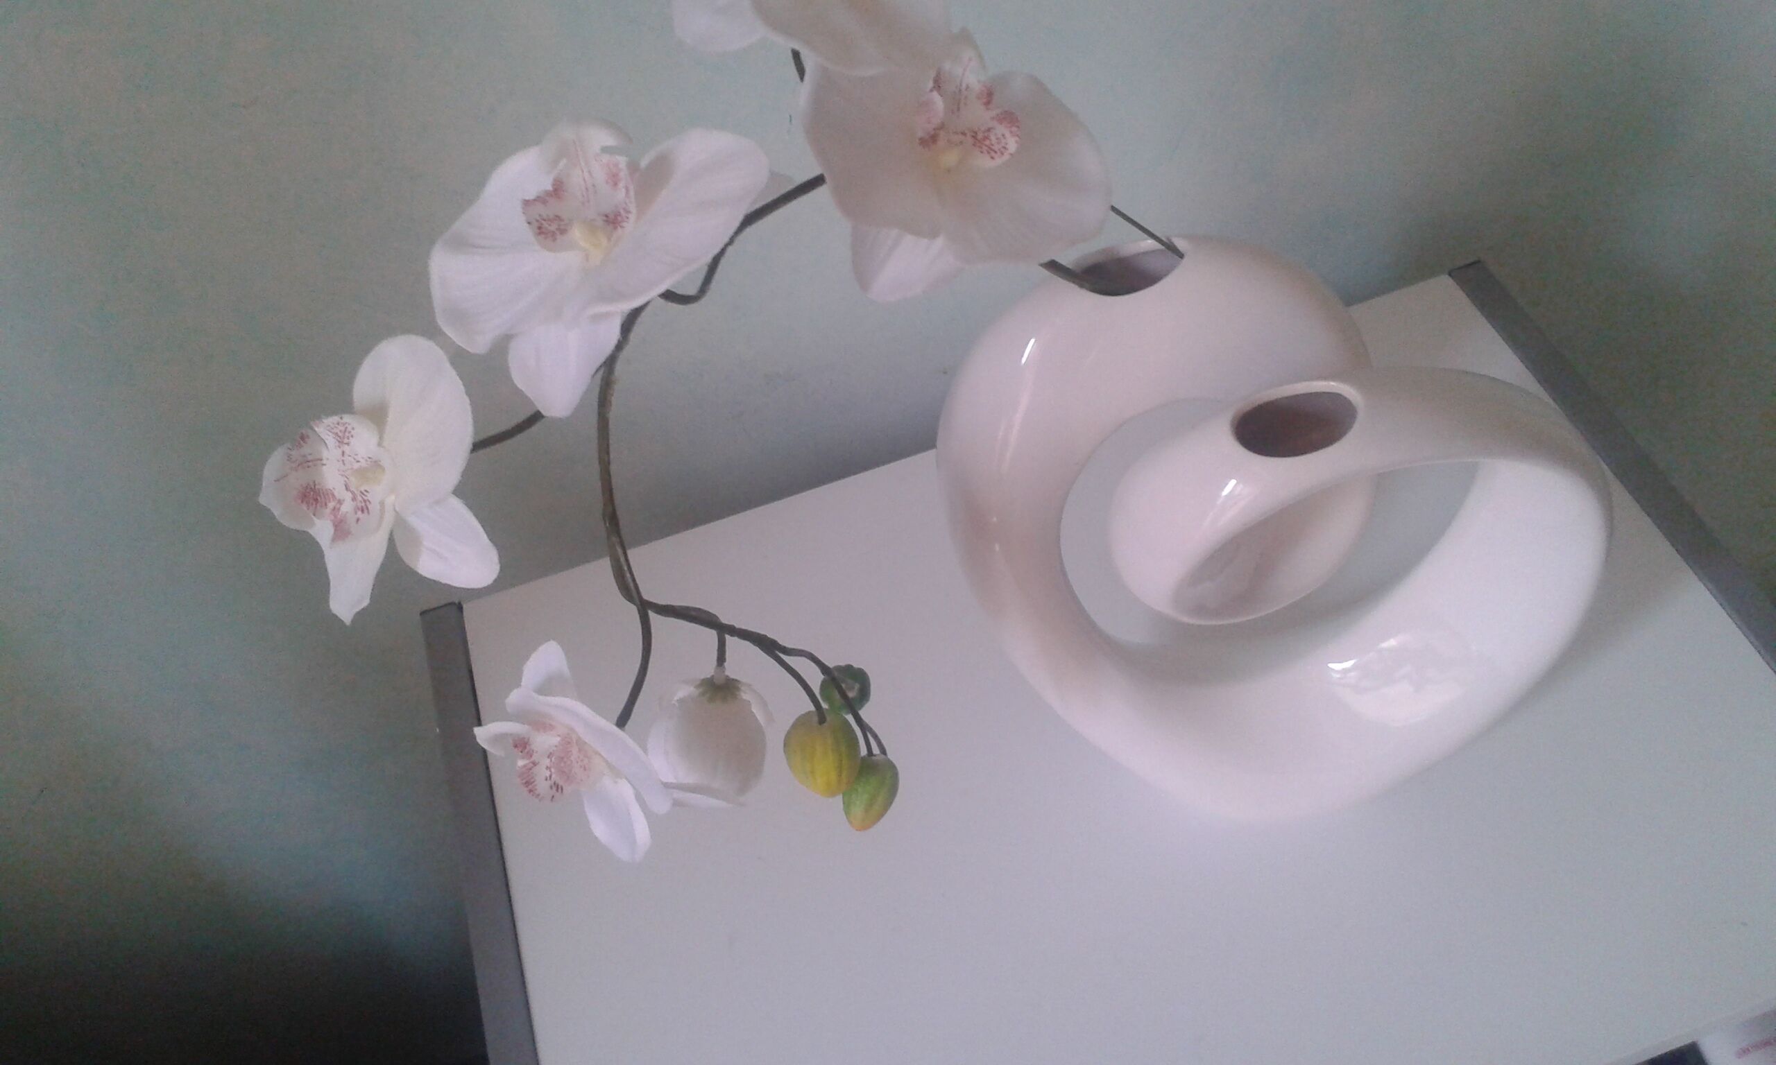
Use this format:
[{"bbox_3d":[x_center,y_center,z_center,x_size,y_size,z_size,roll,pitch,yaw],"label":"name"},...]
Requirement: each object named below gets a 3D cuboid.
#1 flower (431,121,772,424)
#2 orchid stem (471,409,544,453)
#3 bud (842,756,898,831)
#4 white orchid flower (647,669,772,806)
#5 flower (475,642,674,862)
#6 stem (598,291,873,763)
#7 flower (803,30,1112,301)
[{"bbox_3d":[-0.078,-0.071,0.400,0.092,0.045,0.078,-16,60,-1],"label":"flower"},{"bbox_3d":[-0.115,-0.031,0.450,0.026,0.005,0.006,-30,54,0],"label":"orchid stem"},{"bbox_3d":[-0.006,0.086,0.490,0.018,0.027,0.018,5,35,-3],"label":"bud"},{"bbox_3d":[-0.060,0.069,0.500,0.042,0.042,0.038,1,37,-8],"label":"white orchid flower"},{"bbox_3d":[-0.105,0.074,0.500,0.045,0.073,0.075,-38,13,-19],"label":"flower"},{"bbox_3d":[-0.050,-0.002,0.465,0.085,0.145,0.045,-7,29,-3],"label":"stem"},{"bbox_3d":[0.020,-0.107,0.430,0.088,0.042,0.078,-7,63,-5],"label":"flower"}]

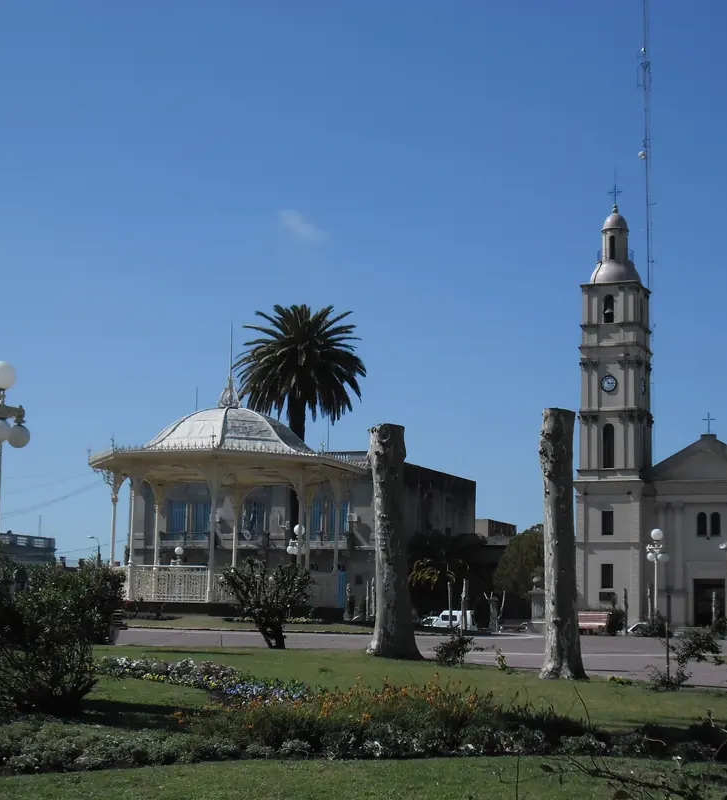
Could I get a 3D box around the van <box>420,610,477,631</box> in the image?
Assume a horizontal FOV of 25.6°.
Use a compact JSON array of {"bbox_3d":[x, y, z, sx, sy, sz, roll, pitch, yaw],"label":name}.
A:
[{"bbox_3d":[5.736,15.424,112.112,4.200,1.800,1.650,-2,-8,20],"label":"van"}]

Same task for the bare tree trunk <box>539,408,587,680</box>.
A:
[{"bbox_3d":[3.343,2.403,26.923,0.740,4.554,0.720,0,-7,7],"label":"bare tree trunk"}]

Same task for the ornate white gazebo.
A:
[{"bbox_3d":[-4.328,3.004,51.017,8.400,7.576,8.400,2,-7,-5],"label":"ornate white gazebo"}]

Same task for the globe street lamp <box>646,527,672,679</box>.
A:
[{"bbox_3d":[9.948,6.184,54.232,0.880,3.733,0.880,1,-7,0],"label":"globe street lamp"}]

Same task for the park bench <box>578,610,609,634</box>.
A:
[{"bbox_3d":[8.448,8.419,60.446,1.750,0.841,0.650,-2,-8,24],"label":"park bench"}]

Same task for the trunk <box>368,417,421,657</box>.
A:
[{"bbox_3d":[0.667,2.916,33.402,1.050,4.881,0.950,1,-7,1],"label":"trunk"}]

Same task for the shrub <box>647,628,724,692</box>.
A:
[{"bbox_3d":[4.057,3.275,20.191,0.930,0.759,0.800,1,-7,0],"label":"shrub"}]

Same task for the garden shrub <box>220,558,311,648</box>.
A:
[{"bbox_3d":[-2.072,4.352,34.227,1.850,1.886,1.700,1,-7,0],"label":"garden shrub"}]

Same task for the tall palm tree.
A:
[{"bbox_3d":[-2.994,2.879,76.240,6.200,15.073,6.200,2,-7,-2],"label":"tall palm tree"}]

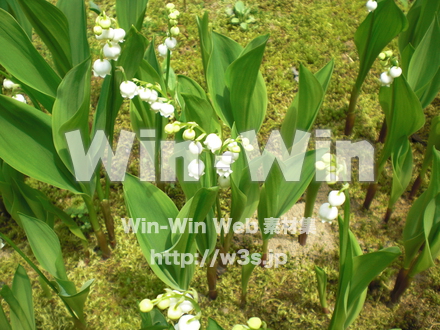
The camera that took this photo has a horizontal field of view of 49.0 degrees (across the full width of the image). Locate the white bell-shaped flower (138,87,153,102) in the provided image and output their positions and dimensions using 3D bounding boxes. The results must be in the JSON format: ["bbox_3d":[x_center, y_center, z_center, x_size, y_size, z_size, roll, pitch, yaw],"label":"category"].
[{"bbox_3d":[-0.052,-0.049,0.335,0.010,0.009,0.010,-6,37,-8],"label":"white bell-shaped flower"}]

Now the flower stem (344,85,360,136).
[{"bbox_3d":[0.121,-0.048,0.436,0.006,0.052,0.006,12,39,14],"label":"flower stem"}]

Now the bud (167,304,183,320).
[{"bbox_3d":[-0.021,0.069,0.225,0.007,0.007,0.007,-5,37,-7],"label":"bud"}]

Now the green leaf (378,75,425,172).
[{"bbox_3d":[0.121,-0.029,0.322,0.027,0.074,0.015,14,37,19],"label":"green leaf"}]

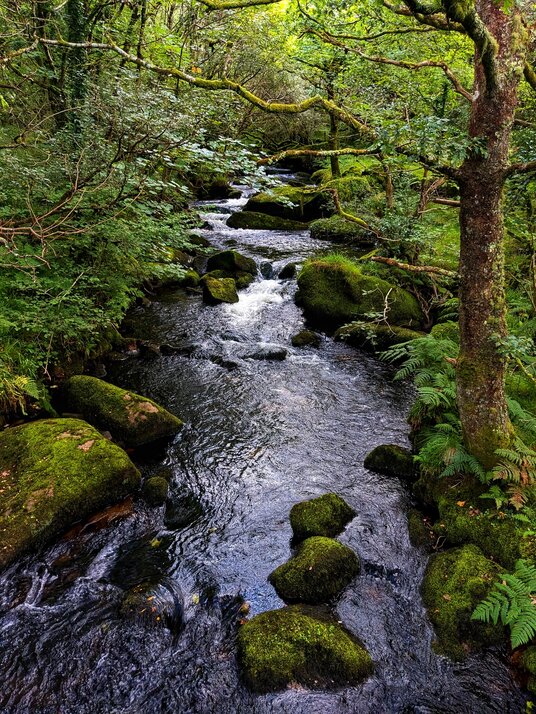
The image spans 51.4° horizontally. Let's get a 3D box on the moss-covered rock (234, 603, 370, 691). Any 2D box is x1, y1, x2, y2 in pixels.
[{"bbox_3d":[0.234,1.838,3.600,0.879,0.367,0.492,0,21,0],"label":"moss-covered rock"}]

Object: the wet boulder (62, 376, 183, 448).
[{"bbox_3d":[-1.644,0.539,6.176,1.485,0.515,0.817,12,25,28],"label":"wet boulder"}]

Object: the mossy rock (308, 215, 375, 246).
[{"bbox_3d":[1.774,-3.042,13.217,1.507,0.639,1.055,0,22,0],"label":"mossy rock"}]

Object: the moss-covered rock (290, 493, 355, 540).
[{"bbox_3d":[0.474,1.358,4.836,0.552,0.304,0.414,0,21,0],"label":"moss-covered rock"}]

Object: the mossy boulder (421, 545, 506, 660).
[{"bbox_3d":[1.310,1.542,3.695,0.496,0.572,0.571,0,22,0],"label":"mossy boulder"}]

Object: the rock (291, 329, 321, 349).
[{"bbox_3d":[0.617,-0.313,9.151,0.491,0.287,0.393,0,21,0],"label":"rock"}]

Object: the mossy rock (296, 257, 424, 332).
[{"bbox_3d":[1.554,-1.143,9.335,2.128,1.026,1.490,0,22,0],"label":"mossy rock"}]

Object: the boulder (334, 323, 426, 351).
[{"bbox_3d":[1.835,-0.350,9.174,1.456,0.355,0.728,4,21,11],"label":"boulder"}]

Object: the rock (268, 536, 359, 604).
[{"bbox_3d":[0.339,1.525,4.125,0.667,0.283,0.467,-6,23,-14],"label":"rock"}]

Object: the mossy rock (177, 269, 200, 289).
[{"bbox_3d":[-1.754,-1.725,12.255,0.515,0.429,0.438,0,21,0],"label":"mossy rock"}]

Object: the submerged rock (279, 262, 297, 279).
[{"bbox_3d":[0.386,-1.722,10.977,0.355,0.268,0.355,0,22,0],"label":"submerged rock"}]

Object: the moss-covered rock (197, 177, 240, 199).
[{"bbox_3d":[-1.905,-6.499,21.420,1.677,0.831,1.426,0,21,0],"label":"moss-covered rock"}]

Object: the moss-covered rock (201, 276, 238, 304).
[{"bbox_3d":[-0.974,-1.362,11.382,0.730,0.542,0.620,0,21,0],"label":"moss-covered rock"}]

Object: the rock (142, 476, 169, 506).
[{"bbox_3d":[-1.044,1.234,5.151,0.228,0.259,0.205,0,21,0],"label":"rock"}]

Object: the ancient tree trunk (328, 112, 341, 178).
[{"bbox_3d":[2.065,-6.568,17.300,0.300,1.950,0.300,0,22,0],"label":"ancient tree trunk"}]

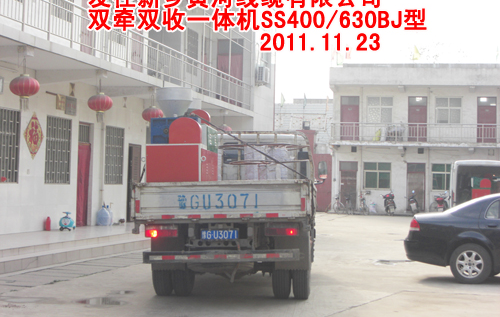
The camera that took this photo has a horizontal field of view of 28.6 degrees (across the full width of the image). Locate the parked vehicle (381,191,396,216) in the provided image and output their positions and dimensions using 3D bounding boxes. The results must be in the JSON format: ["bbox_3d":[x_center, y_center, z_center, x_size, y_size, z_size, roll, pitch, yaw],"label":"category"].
[{"bbox_3d":[6.360,2.057,45.100,0.700,1.120,1.800,1,-1,-3],"label":"parked vehicle"}]

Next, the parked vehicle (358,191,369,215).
[{"bbox_3d":[5.281,2.094,45.500,0.560,1.030,1.620,1,-1,-7],"label":"parked vehicle"}]

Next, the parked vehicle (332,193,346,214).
[{"bbox_3d":[4.164,2.084,45.700,0.560,1.020,1.620,1,-1,22],"label":"parked vehicle"}]

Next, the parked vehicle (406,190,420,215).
[{"bbox_3d":[7.428,2.025,44.900,0.680,1.100,1.750,1,-1,2],"label":"parked vehicle"}]

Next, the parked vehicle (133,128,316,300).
[{"bbox_3d":[-0.090,0.670,14.290,2.080,2.280,5.900,1,-1,5],"label":"parked vehicle"}]

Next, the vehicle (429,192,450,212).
[{"bbox_3d":[8.741,2.043,44.600,0.720,1.100,1.800,1,-1,10],"label":"vehicle"}]

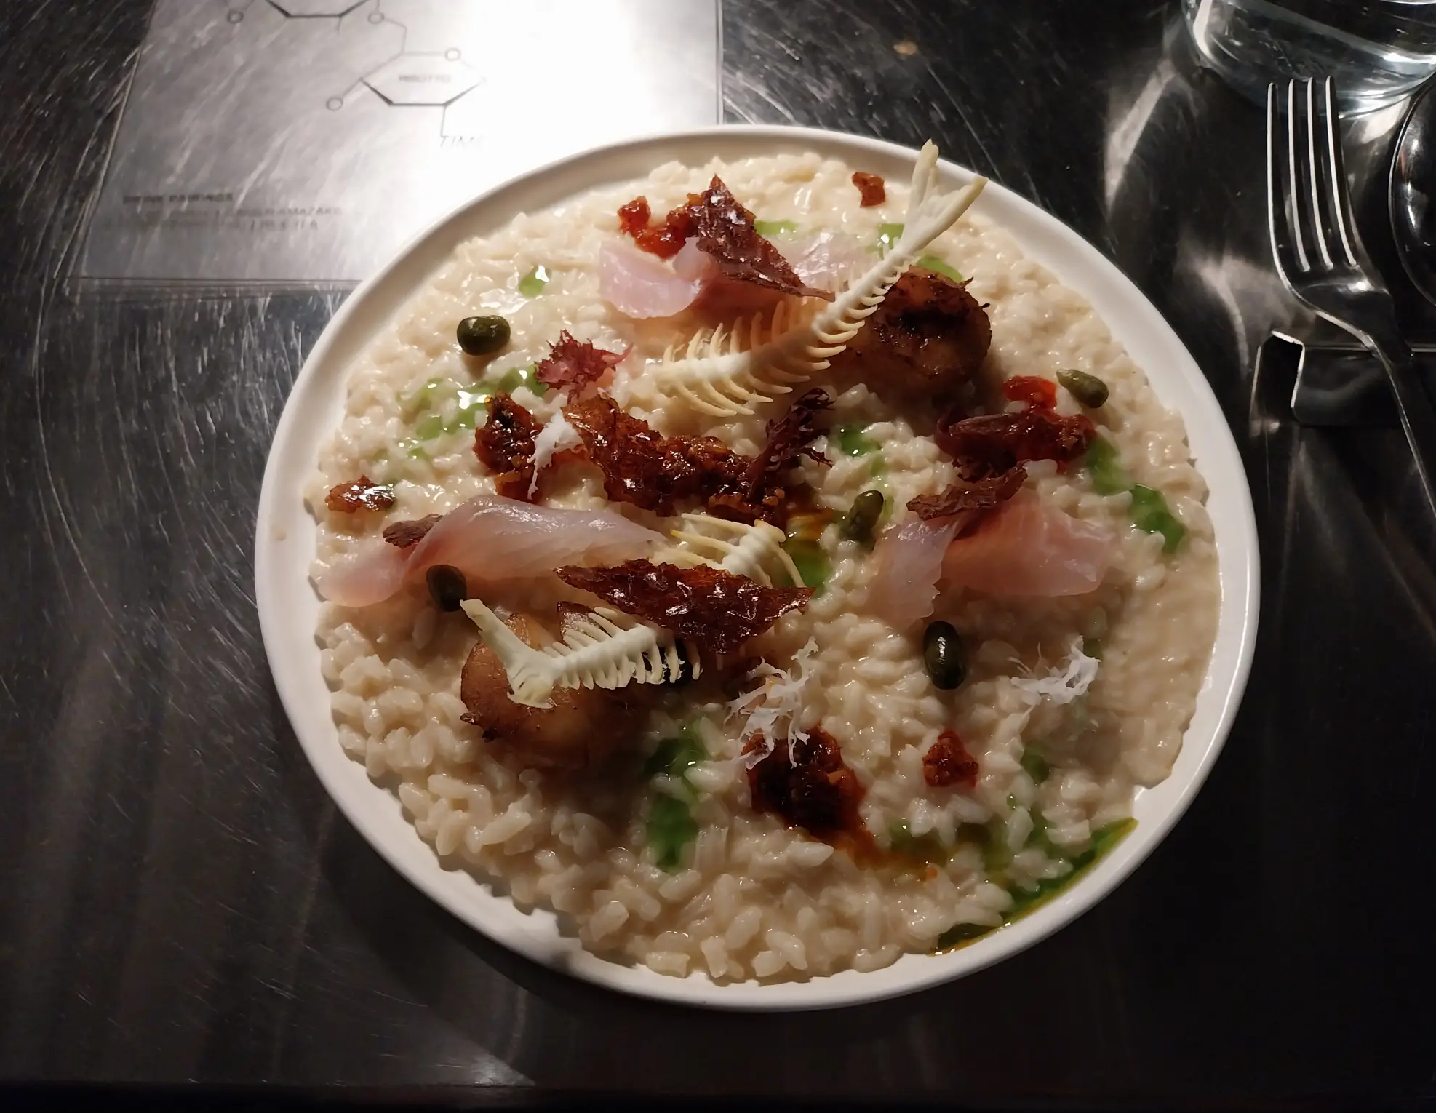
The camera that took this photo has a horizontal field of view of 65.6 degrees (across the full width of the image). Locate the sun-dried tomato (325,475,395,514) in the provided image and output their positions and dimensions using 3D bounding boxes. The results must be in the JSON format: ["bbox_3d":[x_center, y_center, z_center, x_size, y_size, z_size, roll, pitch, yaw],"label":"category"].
[{"bbox_3d":[-0.076,-0.013,0.236,0.014,0.005,0.009,-4,63,-3],"label":"sun-dried tomato"}]

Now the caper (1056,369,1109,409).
[{"bbox_3d":[0.082,-0.038,0.251,0.013,0.006,0.007,39,69,17],"label":"caper"}]

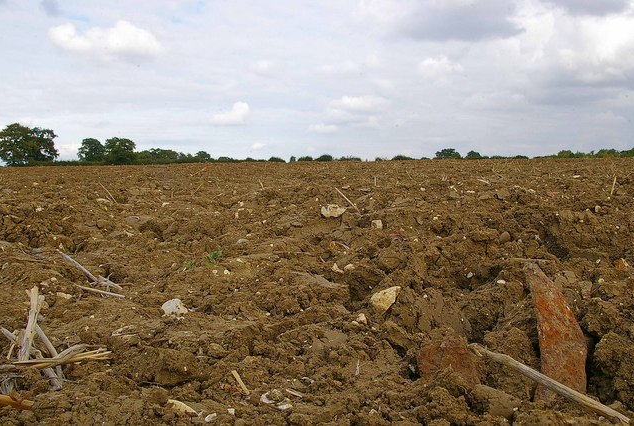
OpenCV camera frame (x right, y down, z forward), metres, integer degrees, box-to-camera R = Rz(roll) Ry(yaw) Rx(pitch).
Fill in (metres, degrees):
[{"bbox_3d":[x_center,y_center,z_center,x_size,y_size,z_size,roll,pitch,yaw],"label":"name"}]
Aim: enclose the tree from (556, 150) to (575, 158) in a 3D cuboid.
[{"bbox_3d":[86.385,-19.988,210.000,6.952,3.476,6.396,0,5,0],"label":"tree"}]

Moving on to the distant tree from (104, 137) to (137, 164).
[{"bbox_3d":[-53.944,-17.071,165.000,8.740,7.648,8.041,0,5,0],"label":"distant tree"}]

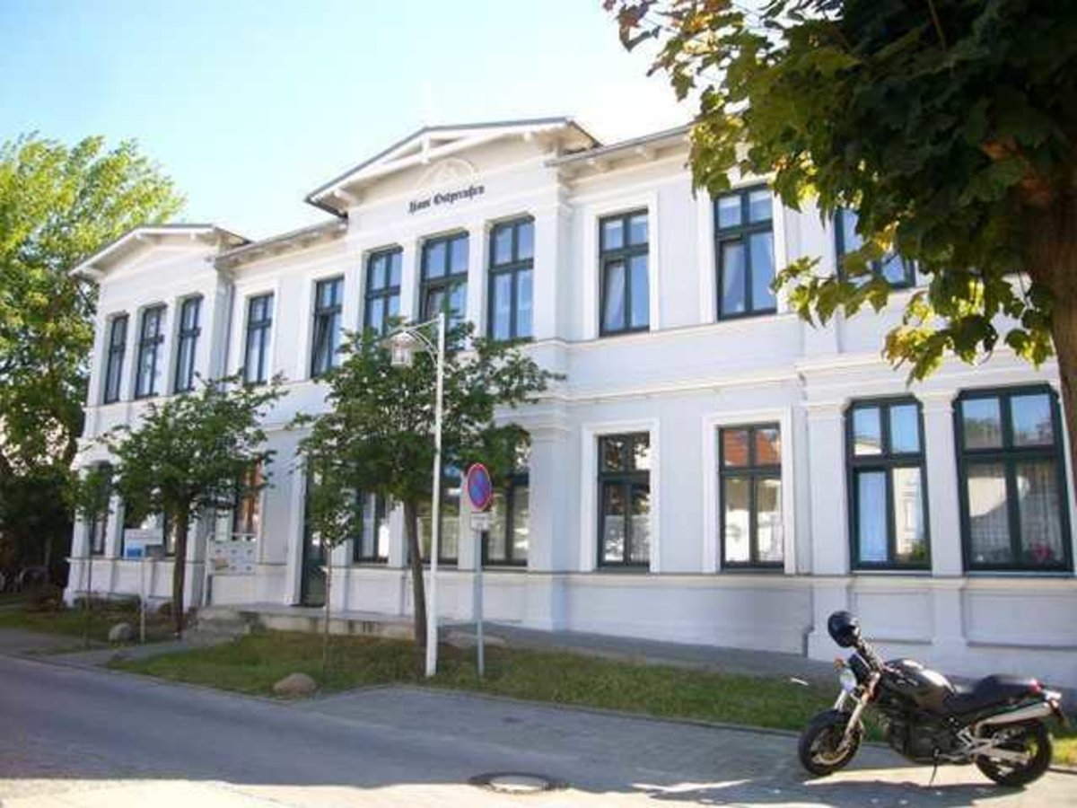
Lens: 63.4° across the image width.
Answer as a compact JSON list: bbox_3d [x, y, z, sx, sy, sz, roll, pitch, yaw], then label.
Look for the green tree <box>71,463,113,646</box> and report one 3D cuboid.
[{"bbox_3d":[-7.199,2.384,13.939,0.618,2.857,0.618,6,-11,-26],"label":"green tree"}]

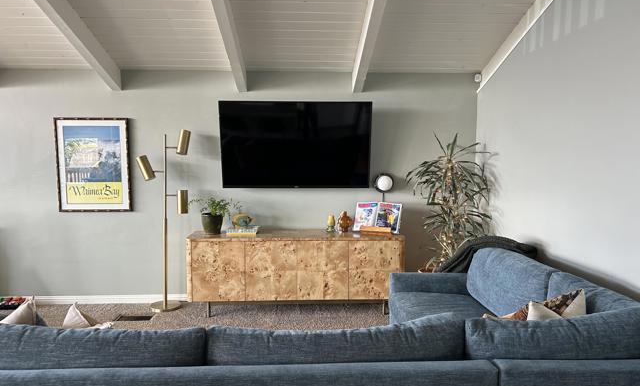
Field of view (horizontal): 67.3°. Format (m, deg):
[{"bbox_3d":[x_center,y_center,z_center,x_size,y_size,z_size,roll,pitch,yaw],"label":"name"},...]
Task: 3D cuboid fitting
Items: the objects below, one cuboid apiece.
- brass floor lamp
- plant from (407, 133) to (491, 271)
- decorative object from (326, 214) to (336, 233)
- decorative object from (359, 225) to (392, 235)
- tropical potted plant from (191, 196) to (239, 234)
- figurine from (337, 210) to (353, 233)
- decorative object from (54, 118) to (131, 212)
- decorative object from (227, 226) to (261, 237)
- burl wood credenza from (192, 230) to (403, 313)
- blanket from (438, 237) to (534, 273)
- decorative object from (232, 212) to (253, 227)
[{"bbox_3d":[-1.473,0.255,4.582,0.519,1.710,0.310,0,4,-2],"label":"brass floor lamp"},{"bbox_3d":[1.155,0.319,4.318,0.760,1.690,0.700,0,6,-3],"label":"plant"},{"bbox_3d":[0.112,0.301,4.688,0.082,0.166,0.082,0,6,-3],"label":"decorative object"},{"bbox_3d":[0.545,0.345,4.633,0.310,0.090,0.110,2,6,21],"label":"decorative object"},{"bbox_3d":[-1.001,0.203,4.604,0.480,0.375,0.360,0,6,-3],"label":"tropical potted plant"},{"bbox_3d":[0.243,0.282,4.702,0.145,0.205,0.110,0,6,-3],"label":"figurine"},{"bbox_3d":[-2.192,-0.271,4.652,0.695,0.900,0.030,0,6,-3],"label":"decorative object"},{"bbox_3d":[-0.726,0.361,4.608,0.285,0.060,0.200,0,6,2],"label":"decorative object"},{"bbox_3d":[-0.214,0.761,4.605,1.965,0.735,0.450,0,6,-3],"label":"burl wood credenza"},{"bbox_3d":[1.214,0.478,3.622,0.660,0.320,0.440,0,6,-3],"label":"blanket"},{"bbox_3d":[-0.734,0.260,4.612,0.200,0.145,0.080,0,6,-3],"label":"decorative object"}]

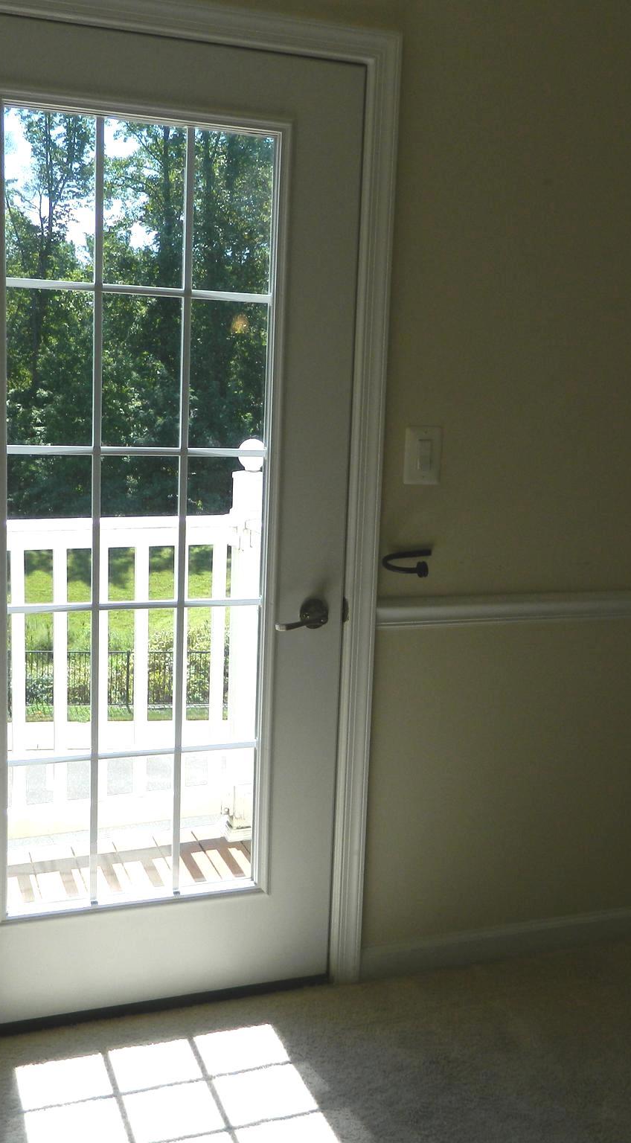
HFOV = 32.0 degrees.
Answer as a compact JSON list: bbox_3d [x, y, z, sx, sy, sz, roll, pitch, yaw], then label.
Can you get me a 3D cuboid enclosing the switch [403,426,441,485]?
[{"bbox_3d":[0.237,-0.255,2.433,0.081,0.125,0.011,-1,9,-20],"label":"switch"}]

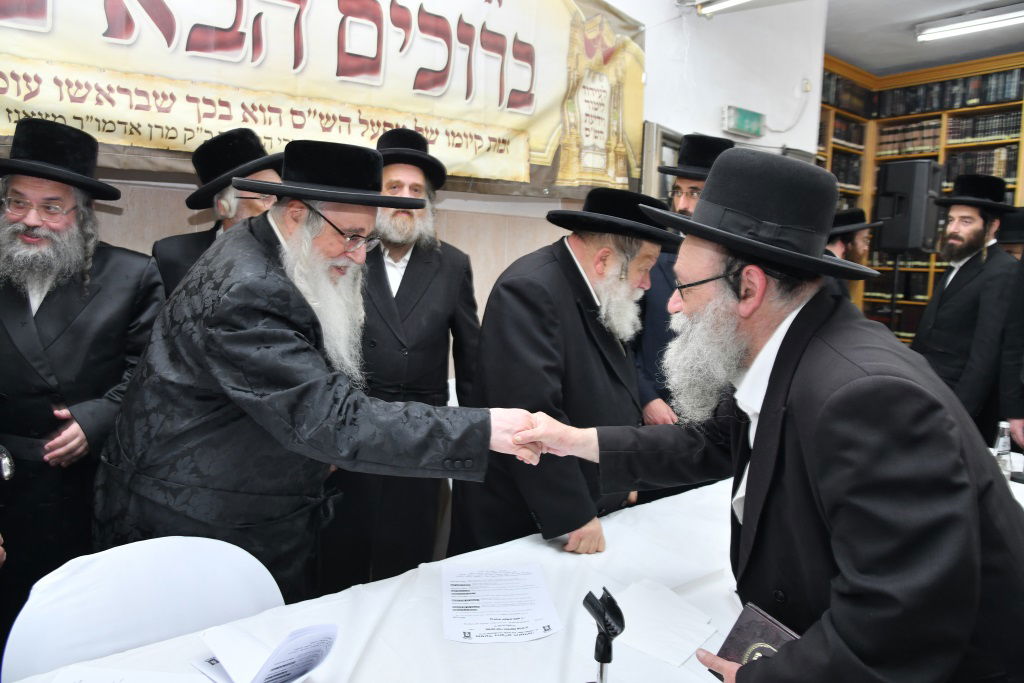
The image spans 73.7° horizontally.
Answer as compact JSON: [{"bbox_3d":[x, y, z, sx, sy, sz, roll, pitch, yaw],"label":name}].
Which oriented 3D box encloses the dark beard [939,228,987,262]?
[{"bbox_3d":[1.667,-0.352,2.520,0.110,0.125,0.140,0,8,-14],"label":"dark beard"}]

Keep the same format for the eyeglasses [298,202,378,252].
[{"bbox_3d":[-0.356,-0.233,1.375,0.140,0.045,0.137,38,17,14],"label":"eyeglasses"}]

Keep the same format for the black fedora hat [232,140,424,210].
[{"bbox_3d":[-0.372,-0.344,1.400,0.390,0.125,0.360,10,12,21],"label":"black fedora hat"}]

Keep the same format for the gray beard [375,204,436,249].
[{"bbox_3d":[-0.318,-0.356,2.060,0.170,0.145,0.110,5,7,-9],"label":"gray beard"}]

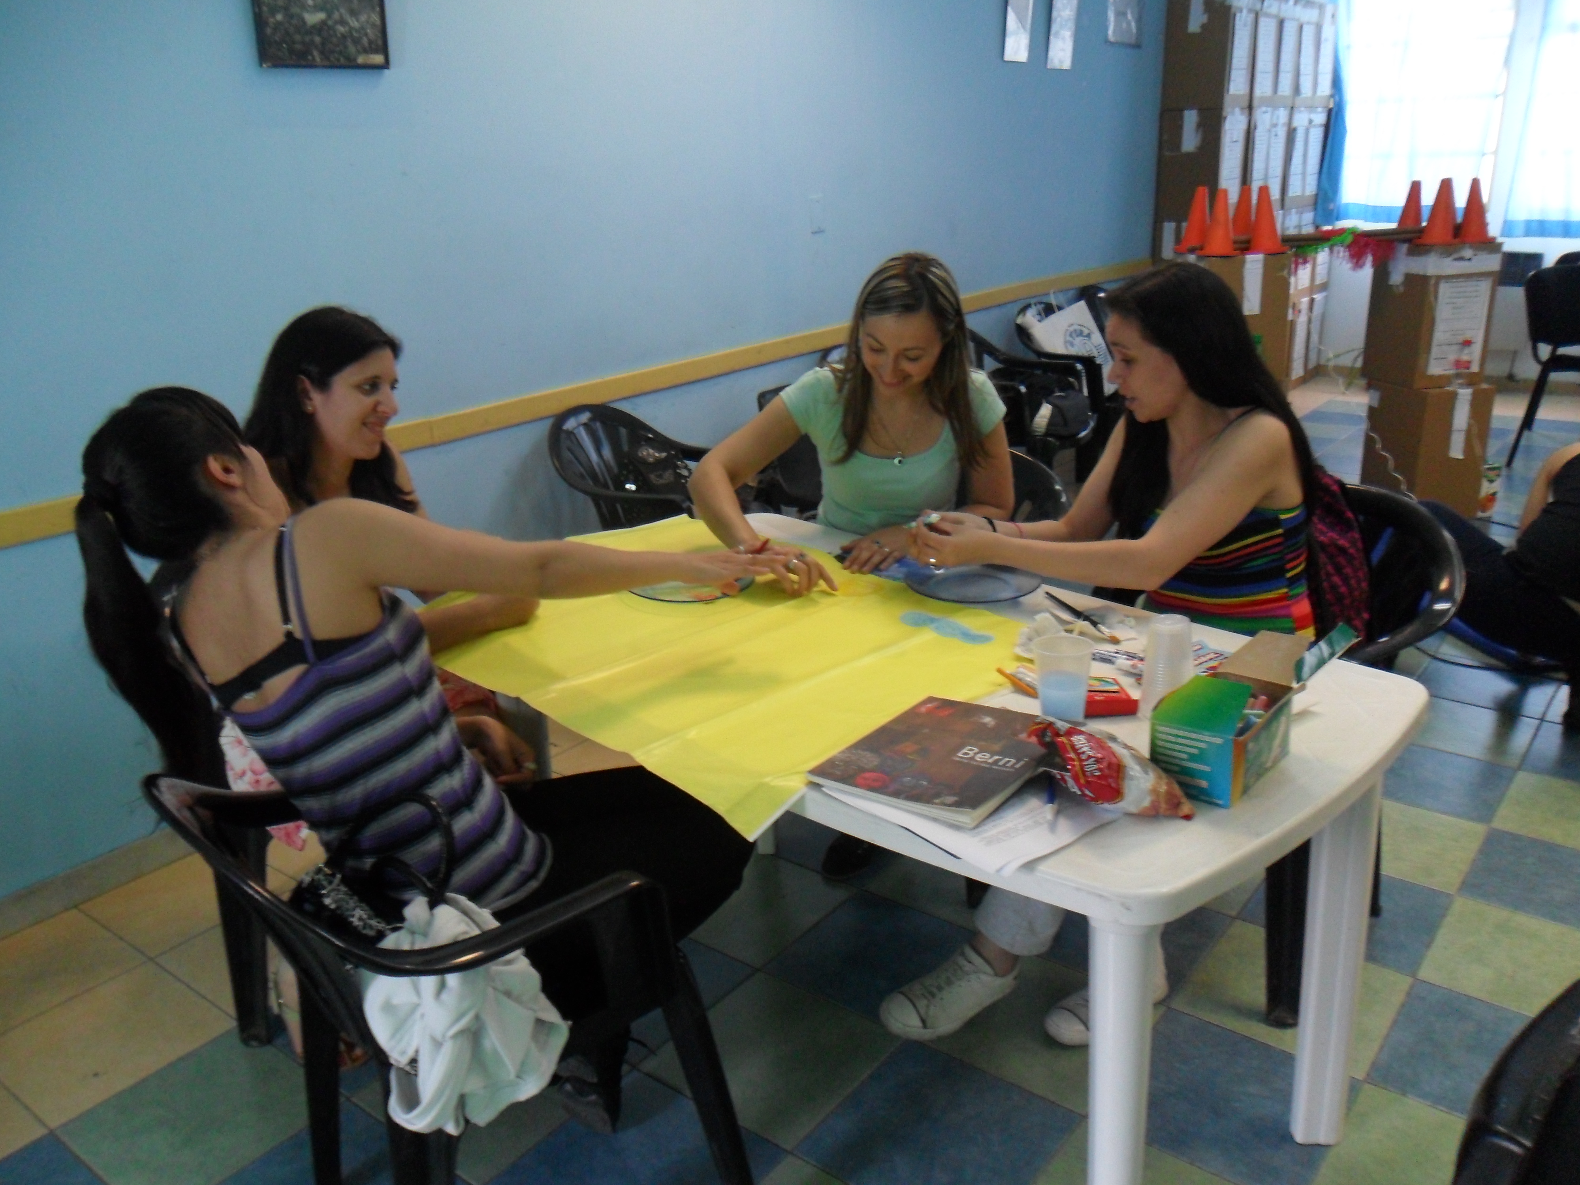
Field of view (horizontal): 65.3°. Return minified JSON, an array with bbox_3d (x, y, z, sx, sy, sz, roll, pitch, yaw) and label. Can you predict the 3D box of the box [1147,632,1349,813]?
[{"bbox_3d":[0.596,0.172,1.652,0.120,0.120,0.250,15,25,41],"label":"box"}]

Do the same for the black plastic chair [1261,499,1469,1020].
[{"bbox_3d":[0.839,0.259,2.319,0.560,0.800,0.560,15,25,42],"label":"black plastic chair"}]

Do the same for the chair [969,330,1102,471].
[{"bbox_3d":[0.947,-0.686,5.104,0.570,0.800,0.570,9,22,30],"label":"chair"}]

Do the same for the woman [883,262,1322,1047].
[{"bbox_3d":[0.554,0.062,2.249,1.000,1.240,0.550,-13,22,-29],"label":"woman"}]

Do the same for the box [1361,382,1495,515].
[{"bbox_3d":[2.596,-0.597,5.063,0.306,0.530,0.360,-6,19,-10],"label":"box"}]

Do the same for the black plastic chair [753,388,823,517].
[{"bbox_3d":[0.230,-0.259,3.924,0.550,0.800,0.530,12,23,36],"label":"black plastic chair"}]

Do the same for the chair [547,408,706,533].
[{"bbox_3d":[-0.289,-0.106,3.534,0.560,0.800,0.560,8,21,27],"label":"chair"}]

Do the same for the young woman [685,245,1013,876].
[{"bbox_3d":[0.267,-0.059,2.642,0.660,1.240,0.750,5,20,20],"label":"young woman"}]

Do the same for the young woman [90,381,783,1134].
[{"bbox_3d":[-0.325,0.249,1.908,1.100,1.170,0.760,-14,22,-32],"label":"young woman"}]

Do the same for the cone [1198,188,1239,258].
[{"bbox_3d":[1.767,-1.527,5.055,0.170,0.270,0.170,1,19,10],"label":"cone"}]

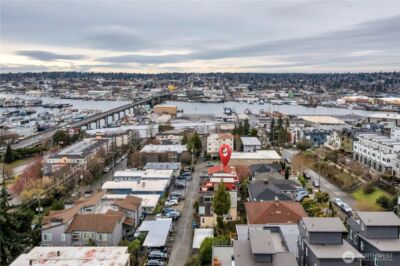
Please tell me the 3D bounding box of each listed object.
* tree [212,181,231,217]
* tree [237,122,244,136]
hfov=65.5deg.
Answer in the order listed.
[{"bbox_3d":[6.562,20.660,94.853,5.100,12.600,5.100,0,11,0],"label":"tree"},{"bbox_3d":[33.977,-1.880,259.423,5.600,13.500,5.600,1,10,3],"label":"tree"}]

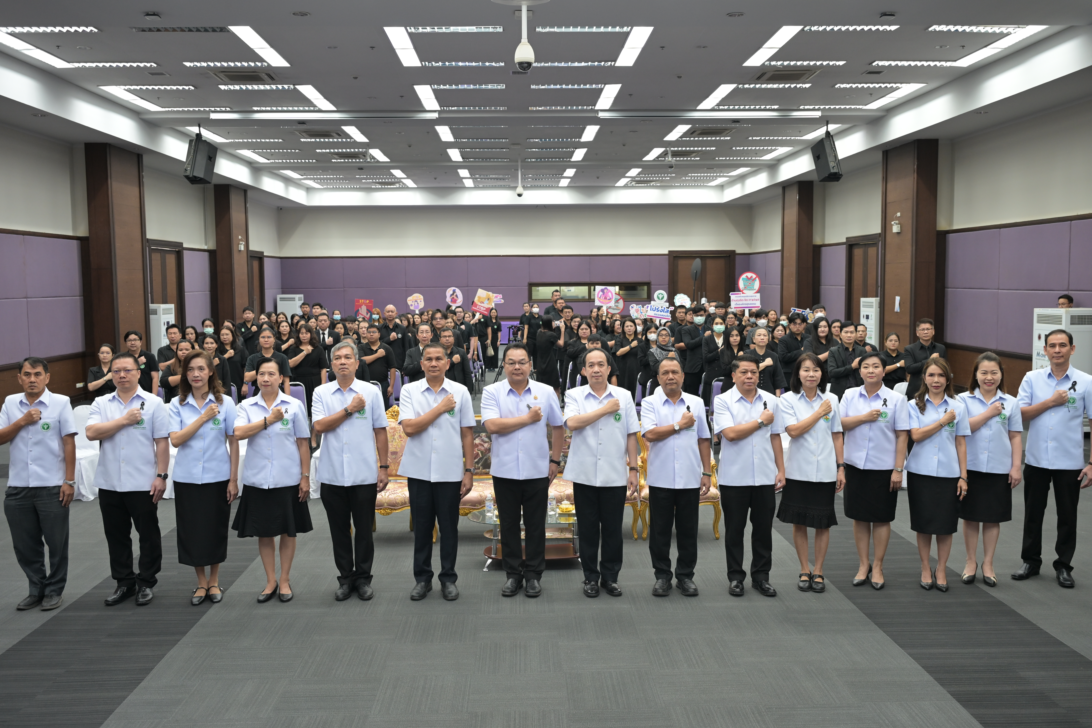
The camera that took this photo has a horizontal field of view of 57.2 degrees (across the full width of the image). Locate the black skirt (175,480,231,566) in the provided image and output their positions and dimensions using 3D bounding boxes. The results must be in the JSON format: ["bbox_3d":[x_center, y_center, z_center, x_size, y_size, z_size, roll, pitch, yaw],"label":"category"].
[{"bbox_3d":[-2.370,1.052,6.921,0.378,0.706,0.290,-2,5,-15],"label":"black skirt"}]

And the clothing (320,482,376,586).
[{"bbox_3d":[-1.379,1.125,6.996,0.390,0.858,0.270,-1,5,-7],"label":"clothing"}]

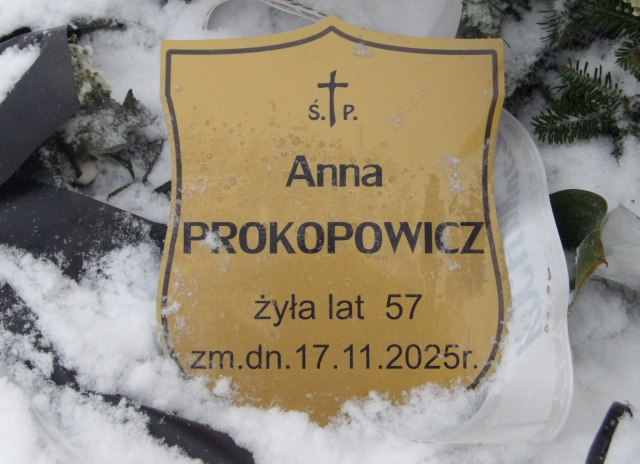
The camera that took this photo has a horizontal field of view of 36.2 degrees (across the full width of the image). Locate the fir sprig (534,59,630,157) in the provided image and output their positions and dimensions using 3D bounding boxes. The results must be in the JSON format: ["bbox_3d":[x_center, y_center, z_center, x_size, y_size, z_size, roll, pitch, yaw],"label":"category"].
[{"bbox_3d":[0.222,-0.104,0.830,0.086,0.045,0.075,0,50,0],"label":"fir sprig"}]

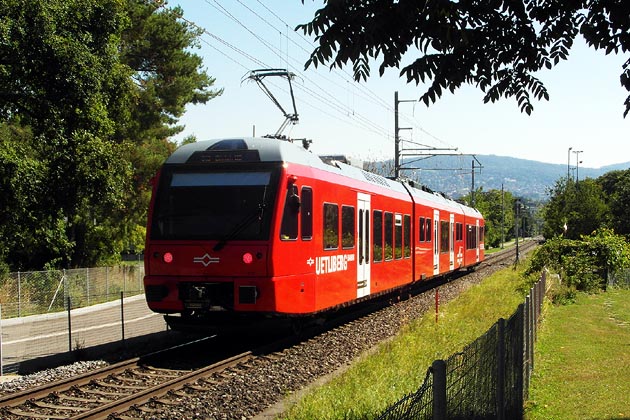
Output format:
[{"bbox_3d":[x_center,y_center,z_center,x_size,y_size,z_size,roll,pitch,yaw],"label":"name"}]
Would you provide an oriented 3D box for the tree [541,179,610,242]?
[{"bbox_3d":[31.020,0.420,110.000,8.100,8.900,7.800,0,1,0],"label":"tree"}]

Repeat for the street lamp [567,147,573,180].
[{"bbox_3d":[38.490,-1.590,140.000,0.800,15.800,0.500,0,1,15],"label":"street lamp"}]

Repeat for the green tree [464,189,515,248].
[{"bbox_3d":[30.110,1.470,160.000,8.600,10.400,8.400,0,1,0],"label":"green tree"}]

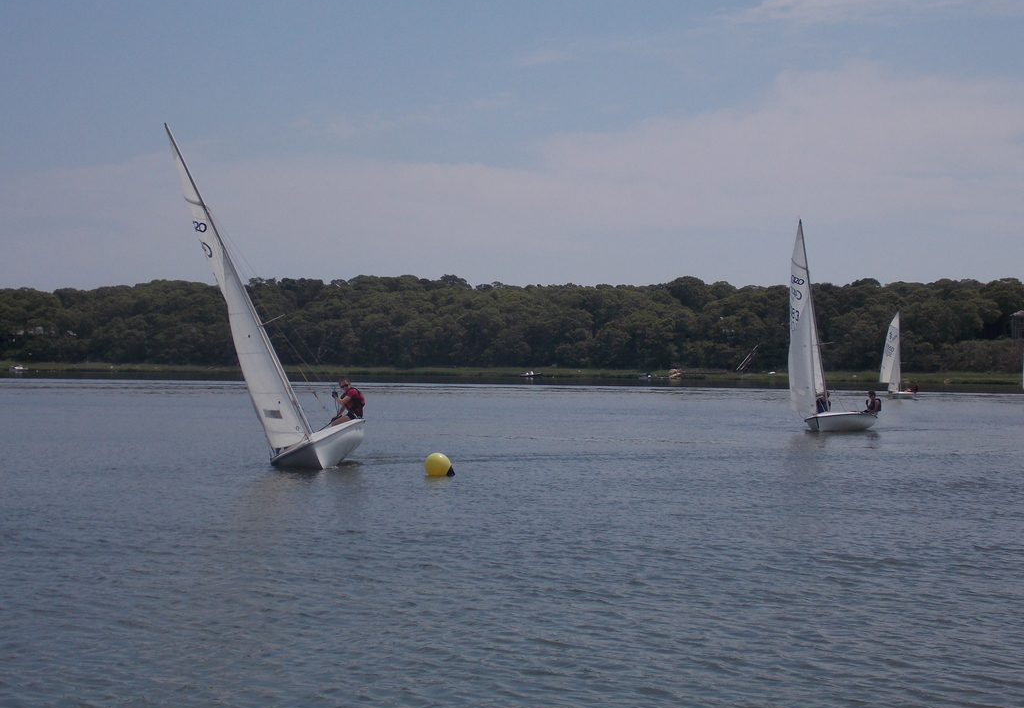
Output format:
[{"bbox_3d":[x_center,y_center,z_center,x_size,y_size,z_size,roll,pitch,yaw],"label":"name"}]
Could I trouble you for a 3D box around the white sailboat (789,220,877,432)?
[{"bbox_3d":[8.852,-0.780,60.750,2.100,6.150,4.250,-10,-4,23],"label":"white sailboat"}]

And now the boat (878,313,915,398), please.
[{"bbox_3d":[26.372,0.077,141.243,2.000,5.950,4.100,0,0,21],"label":"boat"}]

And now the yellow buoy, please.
[{"bbox_3d":[-1.095,1.672,31.200,0.440,0.410,0.420,1,0,0],"label":"yellow buoy"}]

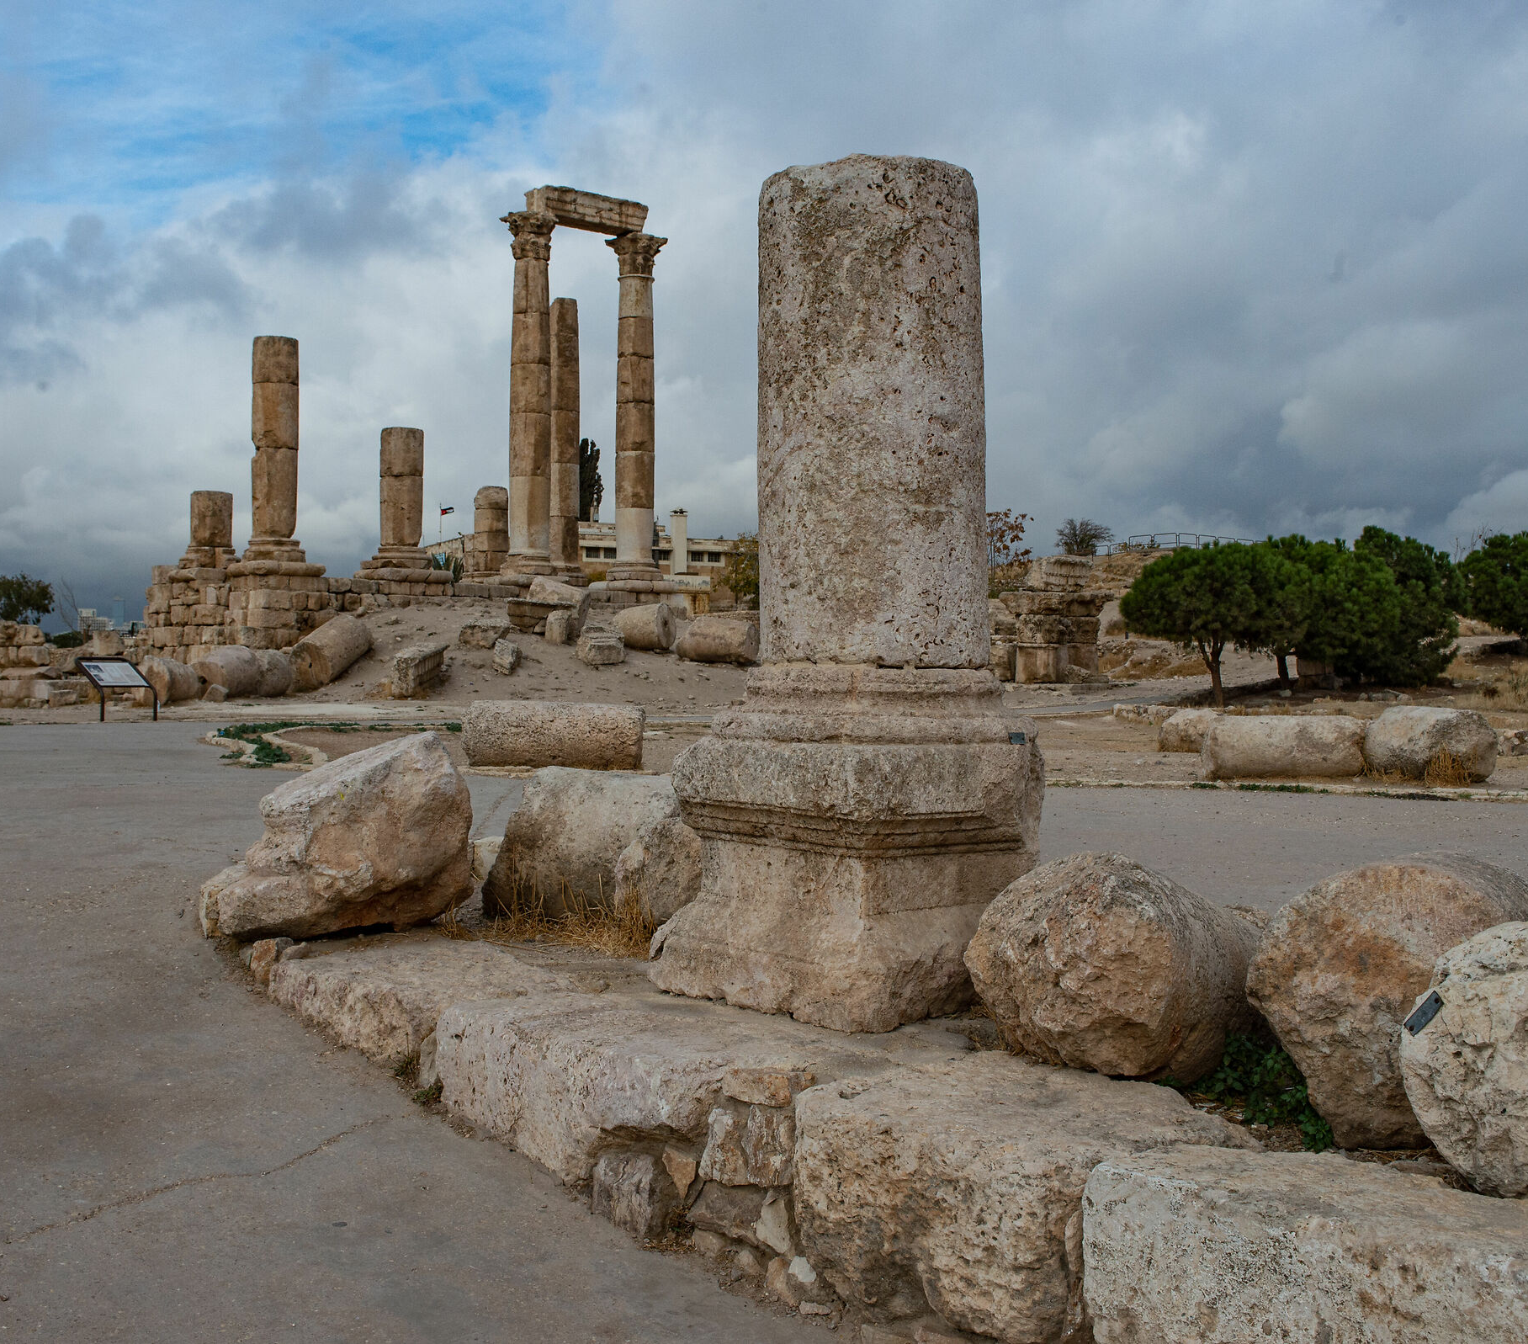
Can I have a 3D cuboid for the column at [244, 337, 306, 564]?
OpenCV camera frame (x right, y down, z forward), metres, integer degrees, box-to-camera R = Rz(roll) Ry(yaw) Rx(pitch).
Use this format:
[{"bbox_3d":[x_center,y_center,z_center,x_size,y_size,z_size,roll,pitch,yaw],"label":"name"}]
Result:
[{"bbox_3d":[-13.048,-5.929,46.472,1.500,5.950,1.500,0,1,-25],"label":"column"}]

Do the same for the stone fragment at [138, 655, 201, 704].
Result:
[{"bbox_3d":[-14.147,0.181,41.395,1.150,1.150,1.200,1,1,27],"label":"stone fragment"}]

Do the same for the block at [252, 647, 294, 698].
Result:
[{"bbox_3d":[-12.549,0.028,43.400,1.200,1.250,1.250,0,0,20],"label":"block"}]

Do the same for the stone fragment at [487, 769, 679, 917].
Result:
[{"bbox_3d":[-0.868,0.833,8.500,0.980,0.780,0.780,0,0,30],"label":"stone fragment"}]

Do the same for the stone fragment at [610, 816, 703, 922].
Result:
[{"bbox_3d":[-0.334,0.898,7.609,0.520,0.500,0.500,1,1,37],"label":"stone fragment"}]

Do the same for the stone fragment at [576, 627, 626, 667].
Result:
[{"bbox_3d":[-3.691,-0.587,39.496,0.950,0.800,0.750,0,1,-23],"label":"stone fragment"}]

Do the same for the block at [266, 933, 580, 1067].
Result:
[{"bbox_3d":[-1.534,1.392,7.738,0.850,0.270,1.620,0,1,-33],"label":"block"}]

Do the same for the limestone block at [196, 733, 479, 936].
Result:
[{"bbox_3d":[-2.206,0.833,8.950,1.300,0.950,0.800,0,0,-18],"label":"limestone block"}]

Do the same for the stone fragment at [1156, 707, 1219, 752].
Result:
[{"bbox_3d":[7.298,0.982,29.596,1.200,0.750,0.800,0,1,-6],"label":"stone fragment"}]

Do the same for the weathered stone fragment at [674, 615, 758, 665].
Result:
[{"bbox_3d":[-1.324,-0.868,47.800,2.000,1.200,1.200,5,1,18],"label":"weathered stone fragment"}]

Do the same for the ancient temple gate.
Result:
[{"bbox_3d":[-5.520,-8.500,53.700,1.700,11.800,5.900,0,0,41],"label":"ancient temple gate"}]

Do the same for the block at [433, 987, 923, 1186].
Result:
[{"bbox_3d":[-0.280,1.410,5.880,1.550,0.400,0.900,0,0,43],"label":"block"}]

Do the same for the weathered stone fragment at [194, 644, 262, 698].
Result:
[{"bbox_3d":[-13.076,-0.008,42.300,1.240,1.260,1.380,0,0,20],"label":"weathered stone fragment"}]

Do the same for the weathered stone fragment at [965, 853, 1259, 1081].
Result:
[{"bbox_3d":[1.152,0.978,5.780,0.690,0.690,0.950,0,-8,30],"label":"weathered stone fragment"}]

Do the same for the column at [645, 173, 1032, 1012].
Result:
[{"bbox_3d":[0.371,-0.326,6.397,1.100,2.960,1.100,0,1,-43],"label":"column"}]

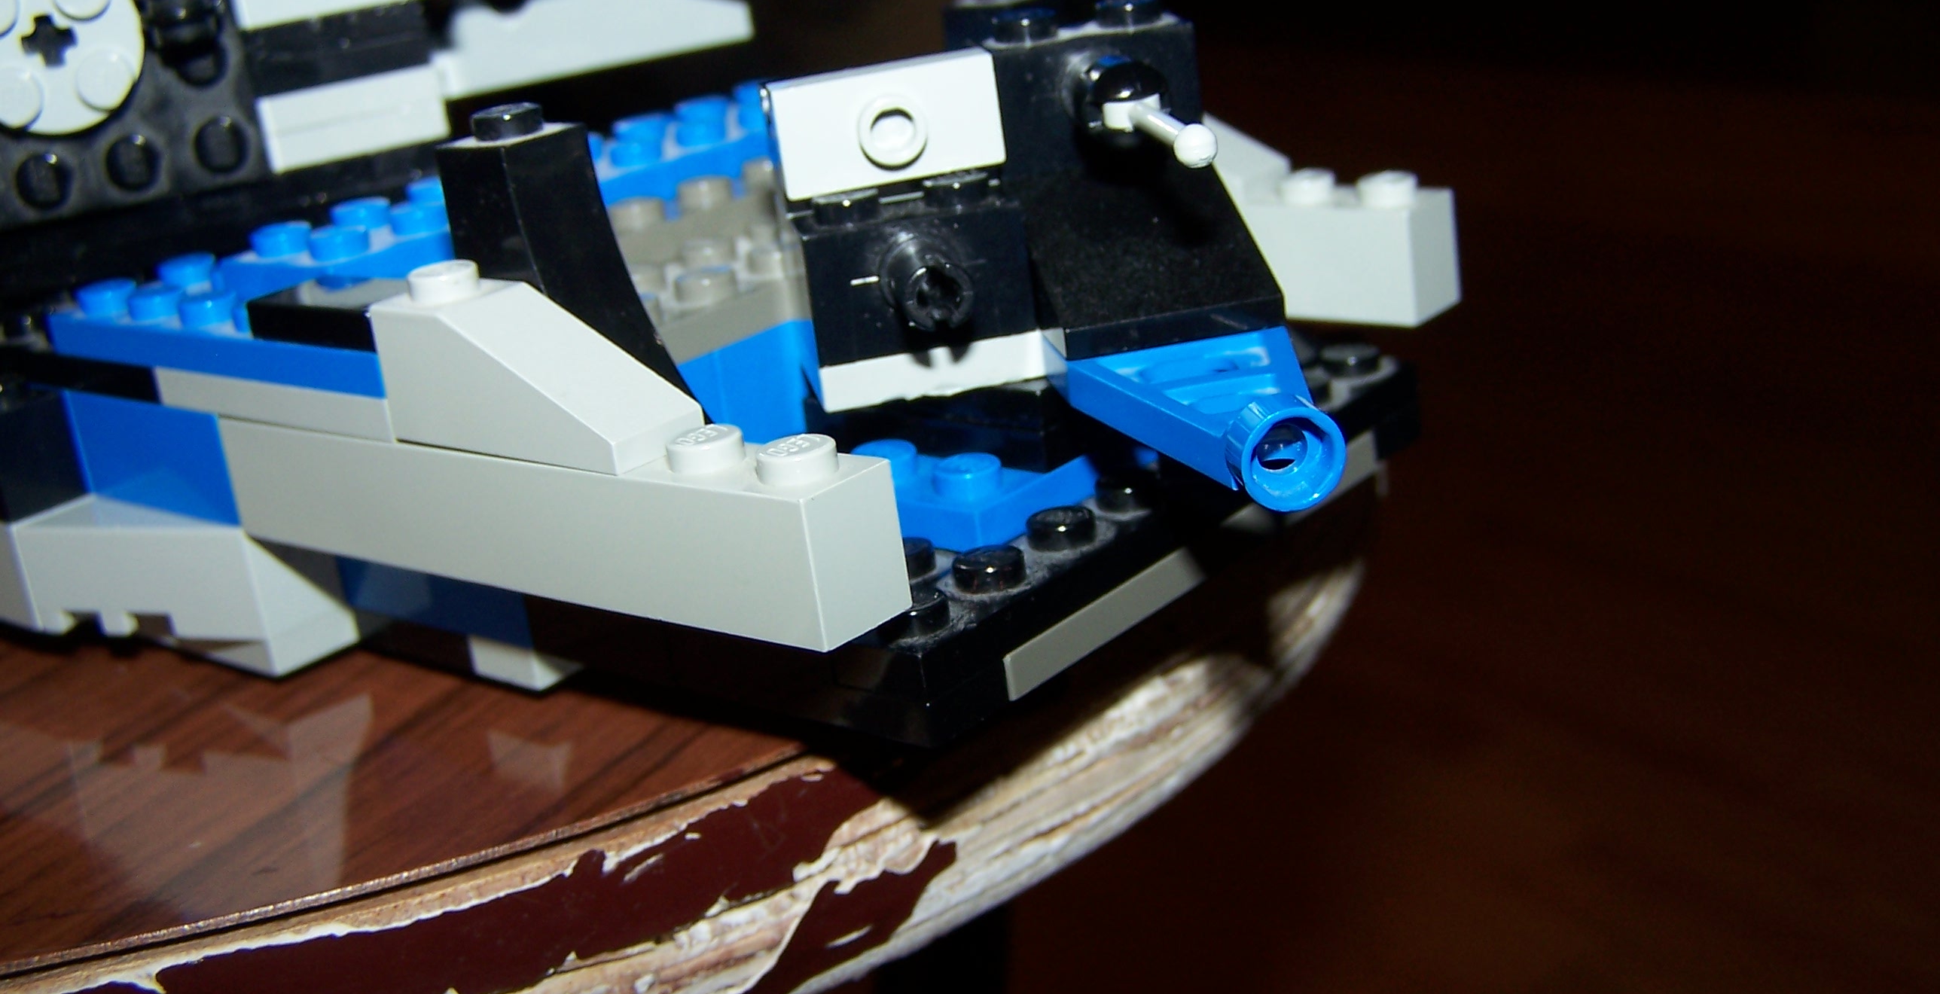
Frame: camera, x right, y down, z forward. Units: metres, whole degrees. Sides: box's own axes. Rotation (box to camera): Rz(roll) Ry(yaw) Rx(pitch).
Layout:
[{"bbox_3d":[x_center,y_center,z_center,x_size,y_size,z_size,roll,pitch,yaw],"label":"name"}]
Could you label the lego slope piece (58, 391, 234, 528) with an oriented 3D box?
[{"bbox_3d":[-0.064,-0.005,0.185,0.024,0.010,0.008,8,24,40],"label":"lego slope piece"}]

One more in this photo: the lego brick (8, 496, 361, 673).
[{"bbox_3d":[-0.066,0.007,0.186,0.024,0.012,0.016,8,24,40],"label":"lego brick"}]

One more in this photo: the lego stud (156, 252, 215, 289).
[{"bbox_3d":[-0.067,-0.019,0.193,0.005,0.002,0.005,8,24,40],"label":"lego stud"}]

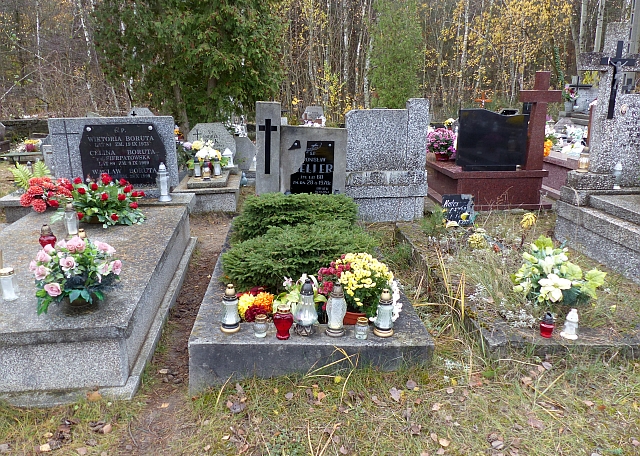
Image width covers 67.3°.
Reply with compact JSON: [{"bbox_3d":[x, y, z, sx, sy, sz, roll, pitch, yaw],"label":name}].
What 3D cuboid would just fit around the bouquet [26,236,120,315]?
[{"bbox_3d":[-1.252,0.246,2.461,0.440,0.300,0.360,-2,15,-7],"label":"bouquet"}]

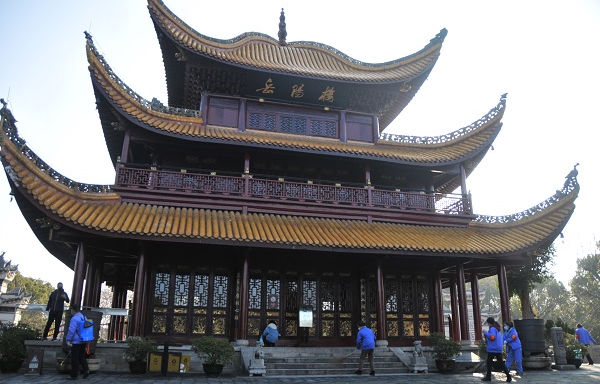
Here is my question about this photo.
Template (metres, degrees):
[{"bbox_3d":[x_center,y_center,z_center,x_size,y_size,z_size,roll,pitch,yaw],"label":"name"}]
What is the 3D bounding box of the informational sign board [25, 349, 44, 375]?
[{"bbox_3d":[-6.386,4.071,10.787,0.408,0.634,0.200,5,-18,-13],"label":"informational sign board"}]

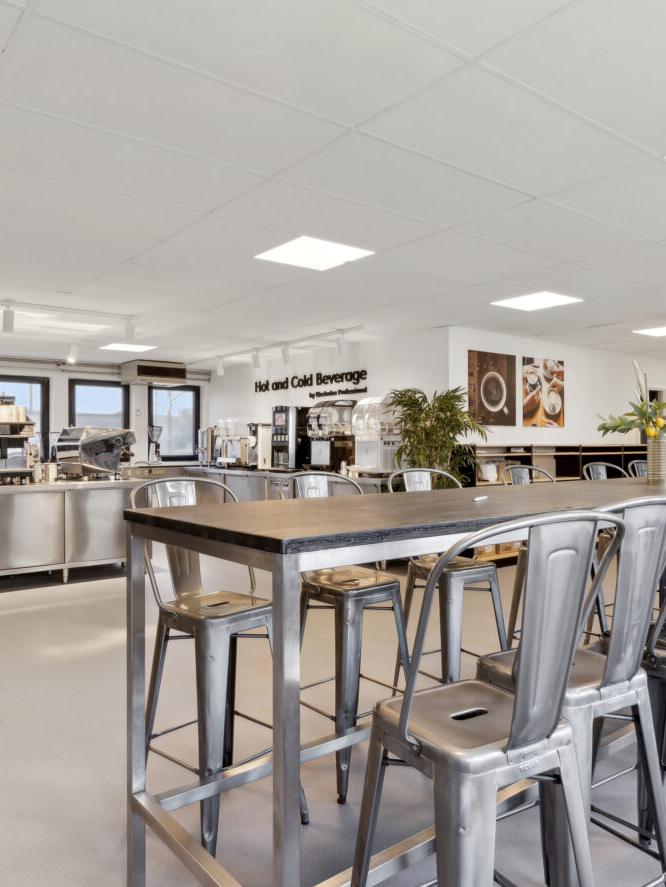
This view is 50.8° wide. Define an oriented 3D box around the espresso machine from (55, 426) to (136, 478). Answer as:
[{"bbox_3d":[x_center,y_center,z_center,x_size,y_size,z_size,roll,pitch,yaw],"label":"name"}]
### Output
[{"bbox_3d":[-2.470,0.112,7.341,0.570,0.537,0.760,0,0,-39],"label":"espresso machine"}]

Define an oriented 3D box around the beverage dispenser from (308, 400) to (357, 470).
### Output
[{"bbox_3d":[-0.035,-0.090,8.209,0.500,0.805,0.420,0,0,-39],"label":"beverage dispenser"}]

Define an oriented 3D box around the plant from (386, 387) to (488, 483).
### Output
[{"bbox_3d":[0.959,0.380,6.734,0.860,1.830,0.880,0,0,0],"label":"plant"}]

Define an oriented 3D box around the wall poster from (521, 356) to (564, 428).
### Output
[{"bbox_3d":[2.510,-0.593,8.295,0.810,0.802,0.040,0,0,-39],"label":"wall poster"}]

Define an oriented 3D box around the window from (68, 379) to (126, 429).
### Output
[{"bbox_3d":[-3.385,-0.311,10.217,0.890,1.180,0.100,0,0,-38],"label":"window"}]

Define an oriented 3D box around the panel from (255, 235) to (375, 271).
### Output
[{"bbox_3d":[-0.118,-1.222,4.513,0.590,0.025,0.590,0,0,-38],"label":"panel"}]

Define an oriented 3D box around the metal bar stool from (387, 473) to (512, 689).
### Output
[{"bbox_3d":[0.533,0.700,3.167,0.430,1.160,0.450,0,0,-33],"label":"metal bar stool"}]

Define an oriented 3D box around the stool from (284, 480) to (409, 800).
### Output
[{"bbox_3d":[0.060,0.701,2.791,0.440,1.160,0.460,0,0,-39],"label":"stool"}]

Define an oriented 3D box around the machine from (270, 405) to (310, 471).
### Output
[{"bbox_3d":[-0.413,-0.073,8.866,0.540,0.779,0.470,0,0,-38],"label":"machine"}]

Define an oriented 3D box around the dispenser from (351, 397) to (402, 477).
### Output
[{"bbox_3d":[0.430,-0.068,7.541,0.500,0.865,0.430,0,0,-38],"label":"dispenser"}]

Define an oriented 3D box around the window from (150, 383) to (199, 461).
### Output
[{"bbox_3d":[-2.514,-0.302,11.126,0.880,1.190,0.100,0,0,-38],"label":"window"}]

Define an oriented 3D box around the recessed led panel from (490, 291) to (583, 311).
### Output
[{"bbox_3d":[1.756,-1.225,6.057,0.580,0.030,0.580,0,0,-38],"label":"recessed led panel"}]

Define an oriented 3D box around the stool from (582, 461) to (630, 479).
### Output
[{"bbox_3d":[1.812,0.702,4.252,0.430,1.160,0.450,0,0,-35],"label":"stool"}]

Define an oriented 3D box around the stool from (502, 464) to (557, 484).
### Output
[{"bbox_3d":[1.181,0.698,3.654,0.440,1.160,0.460,0,0,-39],"label":"stool"}]

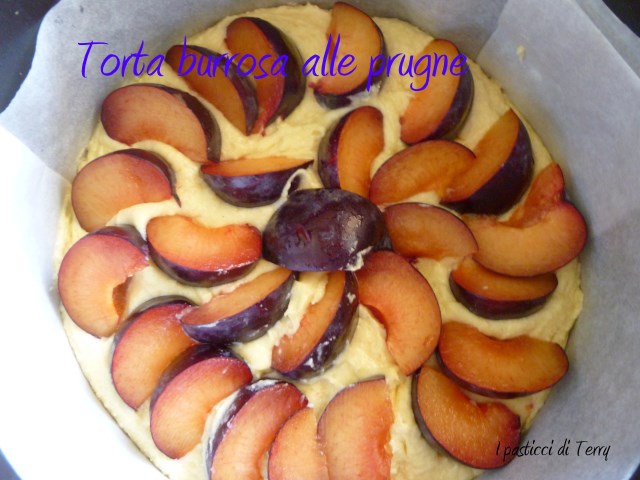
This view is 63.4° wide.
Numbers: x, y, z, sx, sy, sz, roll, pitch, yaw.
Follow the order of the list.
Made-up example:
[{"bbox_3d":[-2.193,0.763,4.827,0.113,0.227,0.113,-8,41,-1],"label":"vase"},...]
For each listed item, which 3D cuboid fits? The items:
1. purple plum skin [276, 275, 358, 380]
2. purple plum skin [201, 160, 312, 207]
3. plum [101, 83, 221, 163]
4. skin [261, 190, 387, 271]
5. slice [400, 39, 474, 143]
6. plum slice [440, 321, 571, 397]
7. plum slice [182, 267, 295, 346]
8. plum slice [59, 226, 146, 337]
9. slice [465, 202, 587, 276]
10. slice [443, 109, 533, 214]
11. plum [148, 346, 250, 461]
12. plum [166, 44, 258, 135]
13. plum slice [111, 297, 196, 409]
[{"bbox_3d":[0.001,0.041,0.246,0.026,0.025,0.057,35,83,3],"label":"purple plum skin"},{"bbox_3d":[-0.030,-0.026,0.255,0.053,0.026,0.025,0,83,-2],"label":"purple plum skin"},{"bbox_3d":[-0.074,-0.057,0.256,0.060,0.023,0.032,14,82,0],"label":"plum"},{"bbox_3d":[0.003,-0.005,0.241,0.056,0.026,0.037,4,76,-2],"label":"skin"},{"bbox_3d":[0.067,-0.078,0.272,0.030,0.022,0.062,15,77,2],"label":"slice"},{"bbox_3d":[0.084,0.054,0.237,0.056,0.020,0.027,11,76,0],"label":"plum slice"},{"bbox_3d":[-0.036,0.032,0.237,0.051,0.026,0.023,-27,79,-9],"label":"plum slice"},{"bbox_3d":[-0.102,0.016,0.246,0.035,0.024,0.050,24,82,1],"label":"plum slice"},{"bbox_3d":[0.099,0.000,0.249,0.059,0.019,0.032,-8,77,-5],"label":"slice"},{"bbox_3d":[0.087,-0.037,0.261,0.029,0.026,0.060,40,77,7],"label":"slice"},{"bbox_3d":[-0.057,0.070,0.240,0.032,0.024,0.053,38,83,3],"label":"plum"},{"bbox_3d":[-0.053,-0.086,0.270,0.060,0.018,0.024,44,80,8],"label":"plum"},{"bbox_3d":[-0.078,0.048,0.242,0.033,0.023,0.053,37,83,3],"label":"plum slice"}]

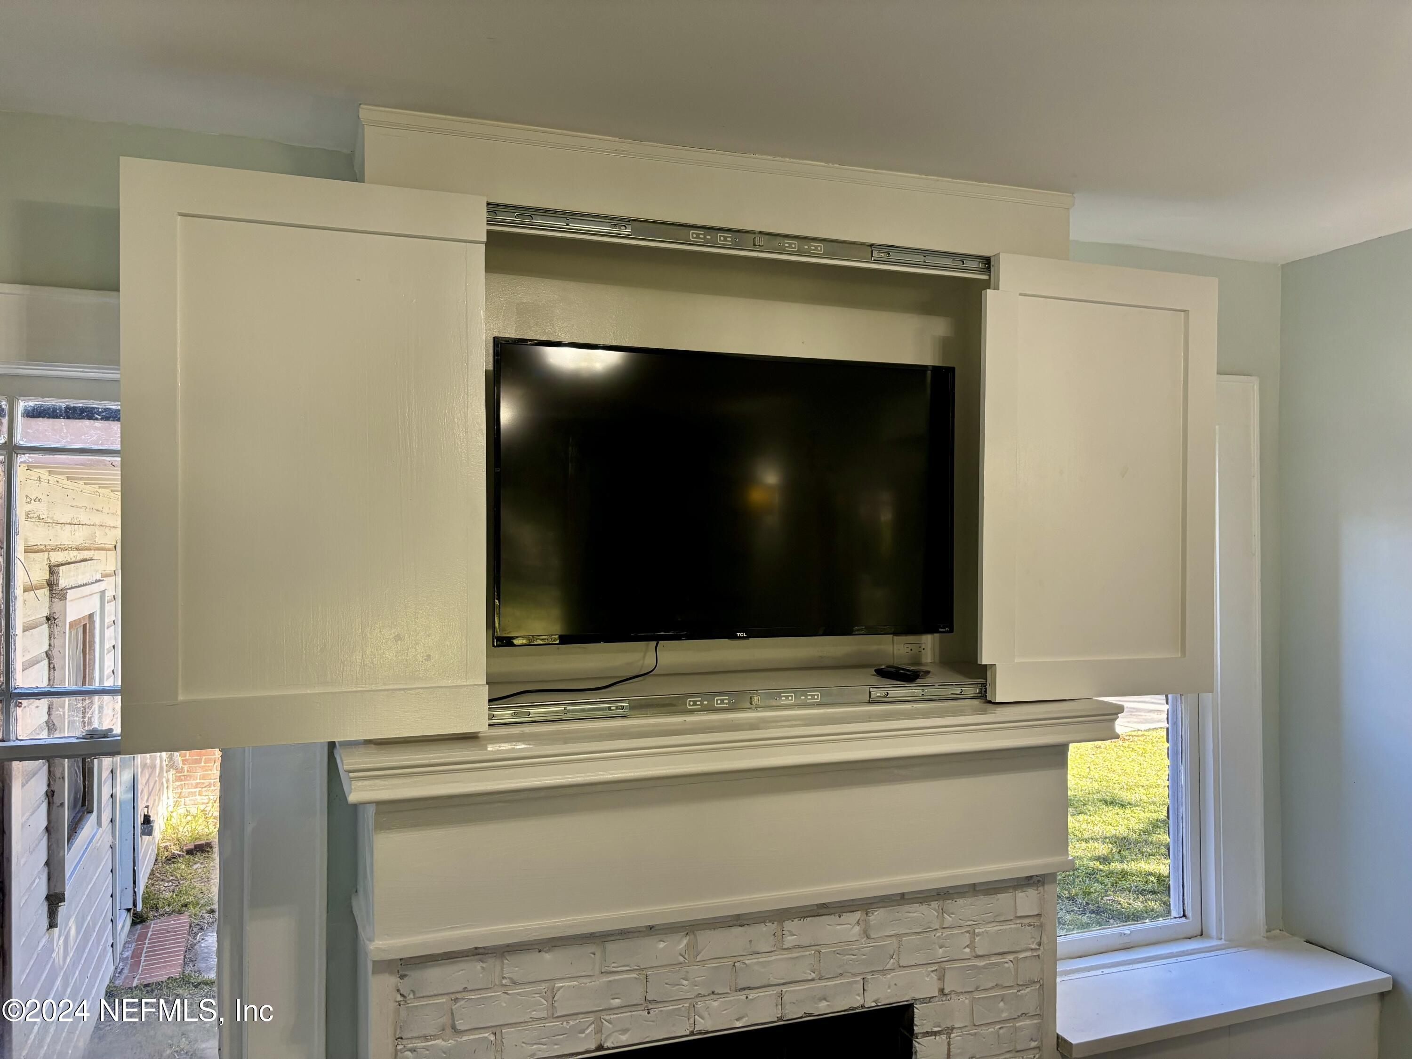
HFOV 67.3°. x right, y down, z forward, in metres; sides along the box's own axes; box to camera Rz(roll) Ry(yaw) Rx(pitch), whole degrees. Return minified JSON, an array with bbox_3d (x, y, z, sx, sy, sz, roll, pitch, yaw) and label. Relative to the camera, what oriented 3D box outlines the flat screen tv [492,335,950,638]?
[{"bbox_3d":[0.079,-0.081,2.688,1.235,0.715,0.070,0,0,-20],"label":"flat screen tv"}]

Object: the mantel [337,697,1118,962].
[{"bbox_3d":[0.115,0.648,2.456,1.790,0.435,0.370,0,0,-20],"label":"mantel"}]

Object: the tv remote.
[{"bbox_3d":[0.485,0.364,2.670,0.050,0.022,0.160,0,0,-16],"label":"tv remote"}]

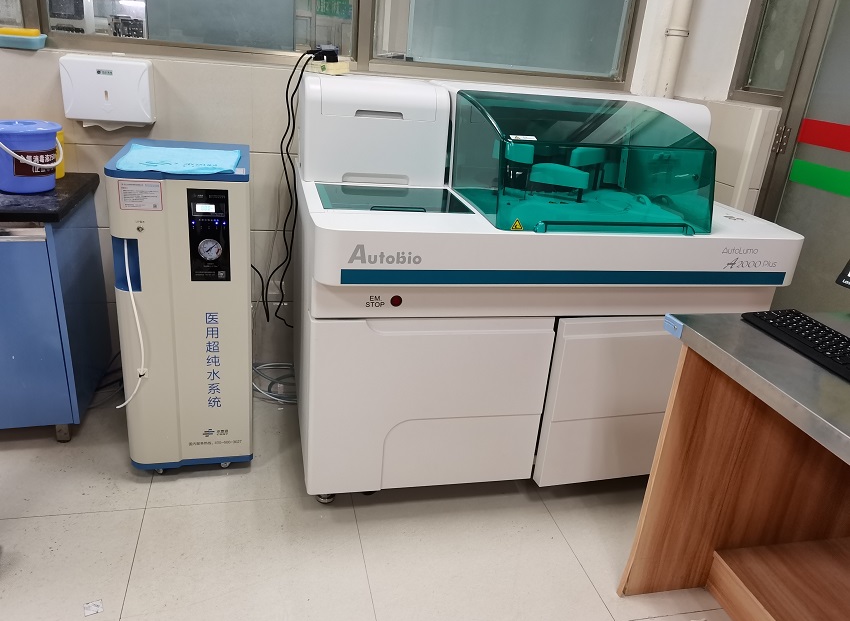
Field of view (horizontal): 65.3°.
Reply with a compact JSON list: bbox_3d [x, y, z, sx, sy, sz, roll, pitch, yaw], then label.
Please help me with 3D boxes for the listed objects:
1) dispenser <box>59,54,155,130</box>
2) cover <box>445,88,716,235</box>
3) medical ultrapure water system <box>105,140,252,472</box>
[{"bbox_3d":[-1.060,-0.743,2.231,0.271,0.202,0.097,0,22,-14],"label":"dispenser"},{"bbox_3d":[0.468,-0.461,2.019,0.660,0.315,0.550,-1,23,-15],"label":"cover"},{"bbox_3d":[-0.745,-0.012,2.126,0.357,0.960,0.490,-1,23,-15],"label":"medical ultrapure water system"}]

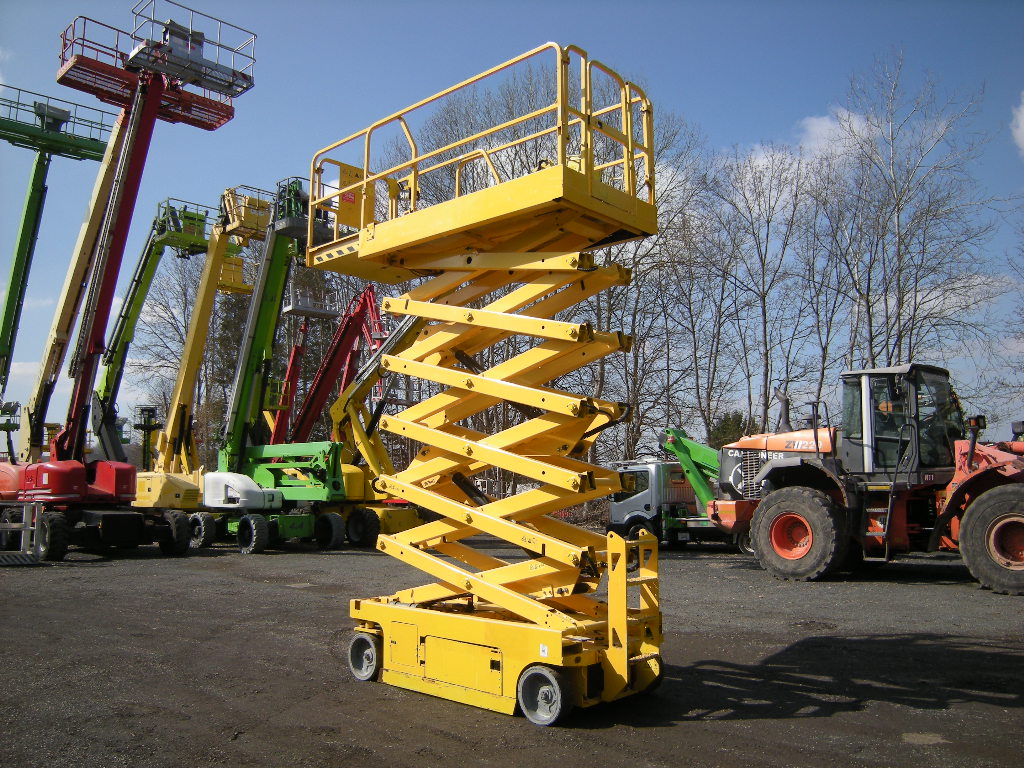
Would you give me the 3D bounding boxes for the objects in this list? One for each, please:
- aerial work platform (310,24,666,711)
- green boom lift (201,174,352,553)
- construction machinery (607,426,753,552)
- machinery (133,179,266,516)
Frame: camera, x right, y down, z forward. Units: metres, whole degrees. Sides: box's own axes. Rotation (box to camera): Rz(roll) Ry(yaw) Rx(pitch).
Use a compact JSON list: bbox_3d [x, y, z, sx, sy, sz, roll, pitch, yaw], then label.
[{"bbox_3d":[-0.356,0.051,7.115,3.260,4.800,1.240,-6,-9,41],"label":"aerial work platform"},{"bbox_3d":[-5.686,-0.441,20.332,5.100,8.900,2.300,-6,-9,41],"label":"green boom lift"},{"bbox_3d":[5.424,2.673,21.053,2.100,2.950,6.100,6,-9,-42],"label":"construction machinery"},{"bbox_3d":[-8.323,-0.268,21.826,5.600,8.900,2.400,-6,-9,41],"label":"machinery"}]

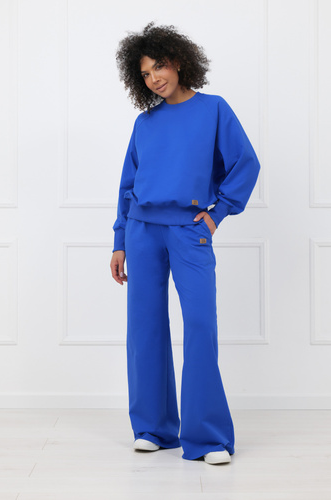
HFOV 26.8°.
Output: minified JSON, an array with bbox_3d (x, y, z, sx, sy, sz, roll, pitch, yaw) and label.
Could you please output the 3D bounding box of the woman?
[{"bbox_3d":[0.078,-0.055,2.860,0.600,1.770,0.400,0,3,9],"label":"woman"}]

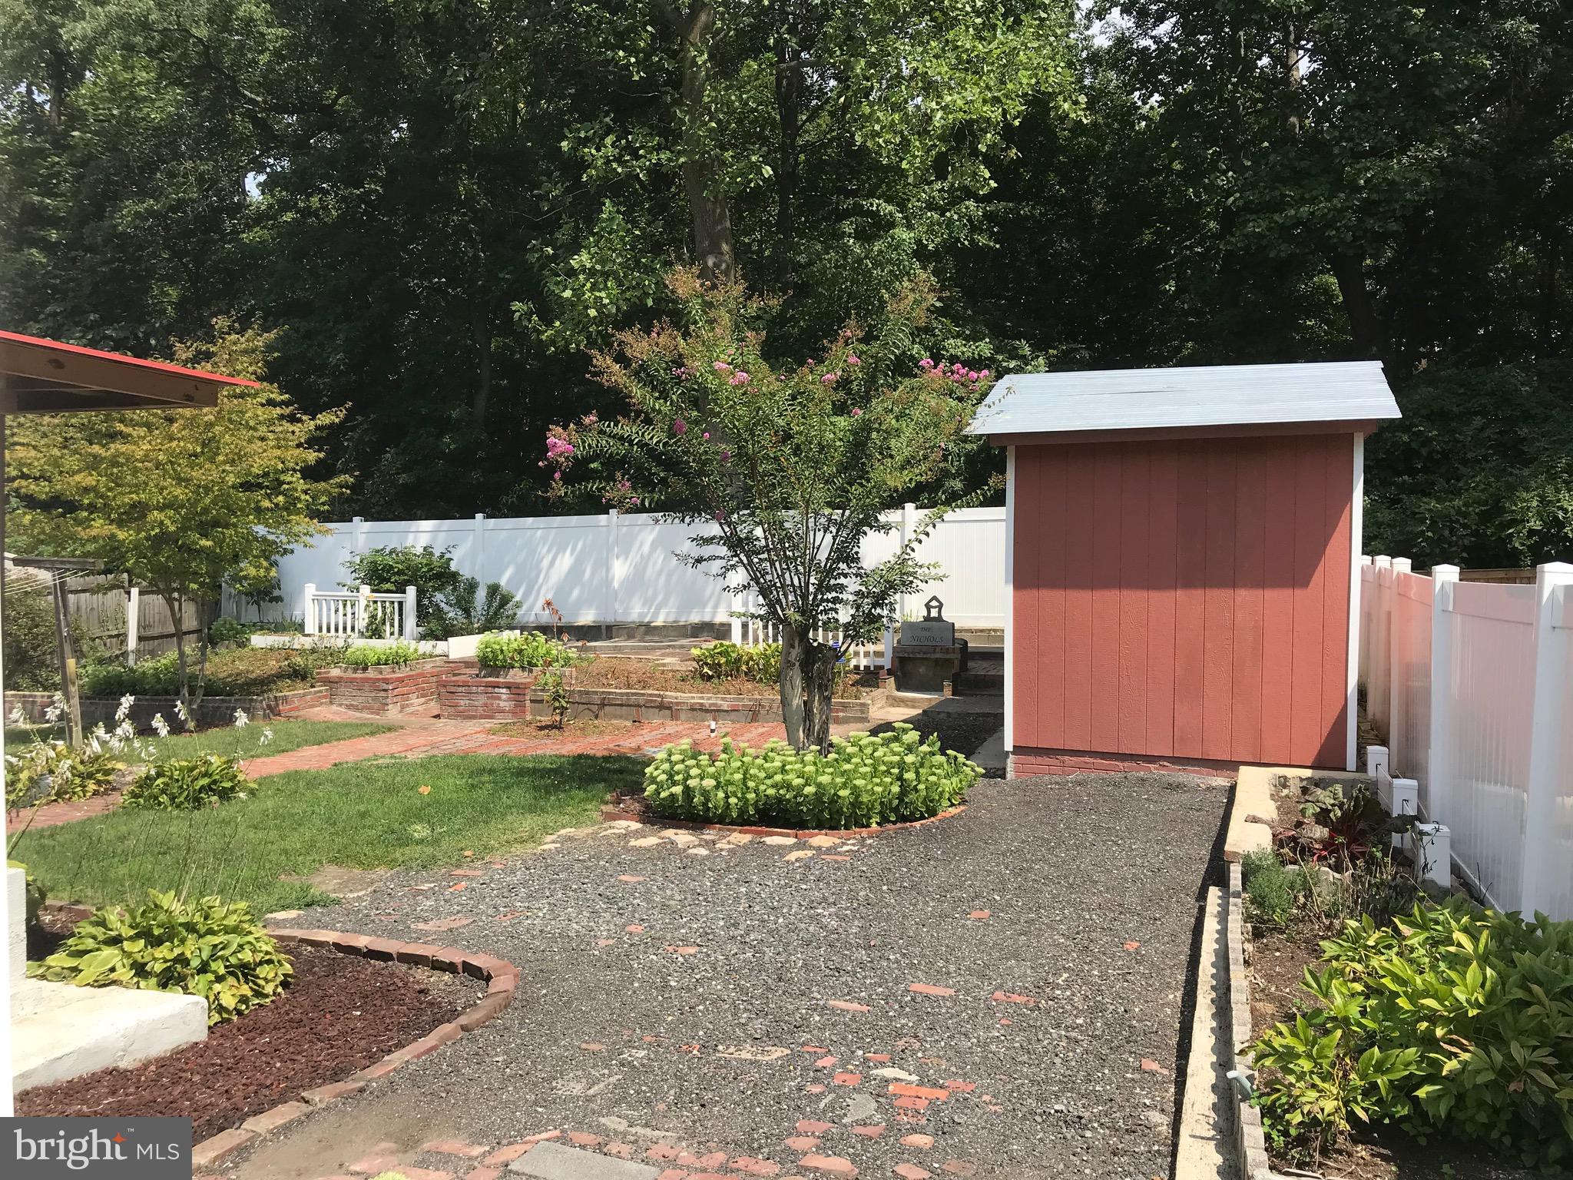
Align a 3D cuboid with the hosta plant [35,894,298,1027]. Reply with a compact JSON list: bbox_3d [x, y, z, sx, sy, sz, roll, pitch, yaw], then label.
[{"bbox_3d":[-2.598,1.462,5.300,1.050,0.420,0.920,0,2,0],"label":"hosta plant"}]

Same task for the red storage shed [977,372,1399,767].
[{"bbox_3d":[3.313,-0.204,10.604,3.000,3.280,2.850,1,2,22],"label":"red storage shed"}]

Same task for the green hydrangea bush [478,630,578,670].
[{"bbox_3d":[-3.054,0.715,14.950,1.120,0.480,0.850,1,2,18],"label":"green hydrangea bush"}]

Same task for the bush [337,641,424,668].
[{"bbox_3d":[-4.820,0.714,15.100,0.950,0.380,0.850,1,2,18],"label":"bush"}]

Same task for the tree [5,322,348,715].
[{"bbox_3d":[-6.530,-0.756,13.700,3.800,4.350,3.600,0,2,0],"label":"tree"}]

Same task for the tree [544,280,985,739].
[{"bbox_3d":[-0.078,-0.398,9.450,3.400,3.950,3.100,0,2,0],"label":"tree"}]

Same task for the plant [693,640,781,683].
[{"bbox_3d":[-0.557,0.736,14.600,1.050,0.500,0.850,0,2,0],"label":"plant"}]

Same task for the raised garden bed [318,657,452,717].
[{"bbox_3d":[-4.761,1.117,15.285,1.020,0.580,1.450,1,2,18],"label":"raised garden bed"}]

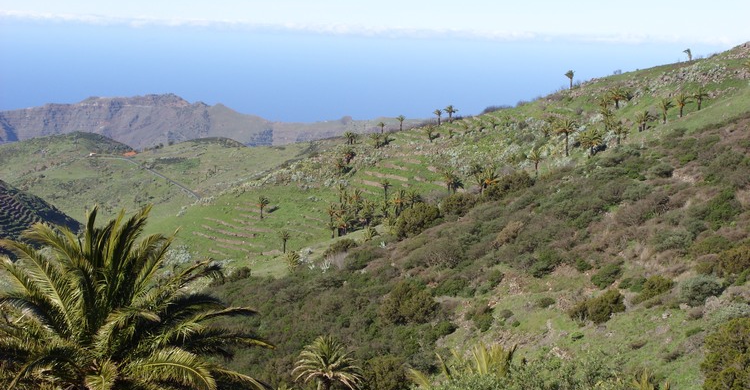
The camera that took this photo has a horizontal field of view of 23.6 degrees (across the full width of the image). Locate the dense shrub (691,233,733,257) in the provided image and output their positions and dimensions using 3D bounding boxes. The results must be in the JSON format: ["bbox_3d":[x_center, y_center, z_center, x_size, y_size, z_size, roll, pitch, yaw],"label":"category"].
[{"bbox_3d":[31.821,4.776,170.000,3.972,2.080,3.575,3,6,11],"label":"dense shrub"}]

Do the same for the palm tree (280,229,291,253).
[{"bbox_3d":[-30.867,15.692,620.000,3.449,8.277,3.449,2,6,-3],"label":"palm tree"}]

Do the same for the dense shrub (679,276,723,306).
[{"bbox_3d":[25.427,7.437,140.000,3.580,2.370,3.220,2,6,0],"label":"dense shrub"}]

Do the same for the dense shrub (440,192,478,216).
[{"bbox_3d":[21.622,2.431,460.000,9.530,6.020,8.100,2,6,0],"label":"dense shrub"}]

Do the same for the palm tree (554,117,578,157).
[{"bbox_3d":[39.414,-12.040,370.000,4.940,8.233,4.940,3,6,6],"label":"palm tree"}]

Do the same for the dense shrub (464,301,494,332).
[{"bbox_3d":[11.045,12.841,190.000,3.171,3.382,2.695,2,6,3],"label":"dense shrub"}]

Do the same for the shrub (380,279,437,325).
[{"bbox_3d":[4.193,13.329,225.000,7.009,5.757,5.958,2,6,1],"label":"shrub"}]

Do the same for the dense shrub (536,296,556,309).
[{"bbox_3d":[12.593,7.893,132.000,1.470,0.840,1.320,2,6,0],"label":"dense shrub"}]

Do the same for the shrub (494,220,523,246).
[{"bbox_3d":[18.194,5.247,245.000,4.361,3.543,3.925,3,6,4],"label":"shrub"}]

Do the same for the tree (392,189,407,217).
[{"bbox_3d":[5.724,1.752,420.000,3.271,6.542,3.271,2,6,1],"label":"tree"}]

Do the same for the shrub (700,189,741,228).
[{"bbox_3d":[34.694,1.352,180.000,4.210,3.800,3.780,2,6,0],"label":"shrub"}]

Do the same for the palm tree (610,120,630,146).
[{"bbox_3d":[64.185,-16.079,470.000,5.229,6.798,5.229,3,6,8],"label":"palm tree"}]

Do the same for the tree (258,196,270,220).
[{"bbox_3d":[-40.569,4.956,660.000,4.320,8.640,4.320,2,6,0],"label":"tree"}]

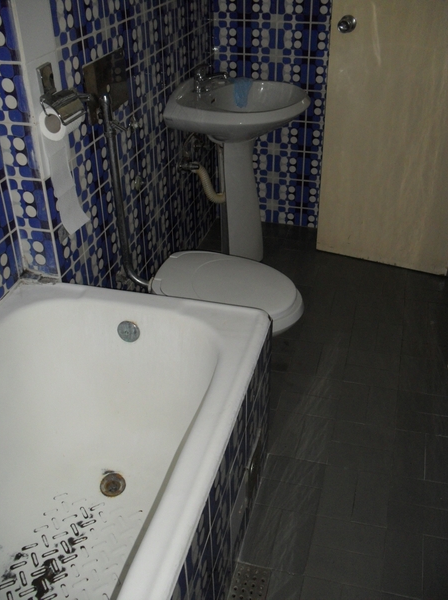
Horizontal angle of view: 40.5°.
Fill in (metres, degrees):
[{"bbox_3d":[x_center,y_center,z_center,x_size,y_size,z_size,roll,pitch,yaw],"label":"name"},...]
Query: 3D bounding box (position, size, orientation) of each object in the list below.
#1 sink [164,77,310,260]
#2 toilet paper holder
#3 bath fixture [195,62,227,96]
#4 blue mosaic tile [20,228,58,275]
[{"bbox_3d":[0.081,-0.485,2.632,0.525,0.787,0.560,9,35,13],"label":"sink"},{"bbox_3d":[-0.400,-0.517,1.502,0.085,0.128,0.140,9,35,13],"label":"toilet paper holder"},{"bbox_3d":[-0.050,-0.891,2.444,0.137,0.118,0.050,9,35,13],"label":"bath fixture"},{"bbox_3d":[-0.519,-0.137,1.703,0.110,0.143,0.010,9,35,13],"label":"blue mosaic tile"}]

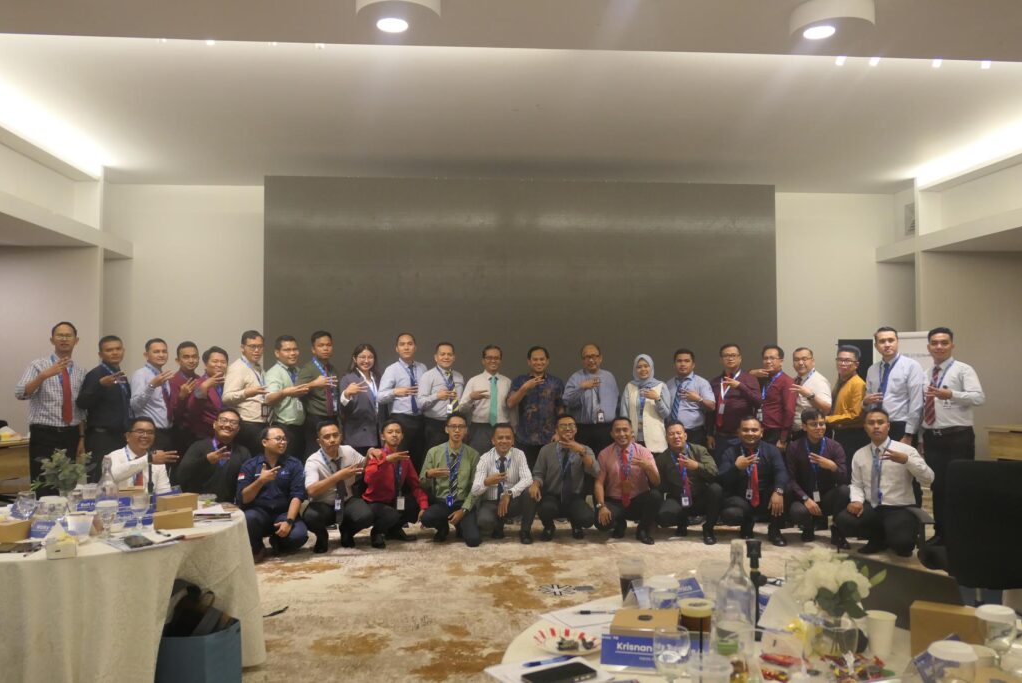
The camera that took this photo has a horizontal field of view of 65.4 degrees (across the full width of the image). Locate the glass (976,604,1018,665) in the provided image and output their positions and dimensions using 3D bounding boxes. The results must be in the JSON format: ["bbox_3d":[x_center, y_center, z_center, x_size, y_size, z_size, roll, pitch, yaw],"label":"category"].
[{"bbox_3d":[1.138,0.697,1.855,0.092,0.155,0.092,0,-2,0],"label":"glass"}]

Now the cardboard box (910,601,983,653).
[{"bbox_3d":[1.080,0.720,1.965,0.158,0.120,0.070,-1,-2,32],"label":"cardboard box"}]

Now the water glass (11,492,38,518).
[{"bbox_3d":[-2.076,0.717,3.420,0.080,0.155,0.080,0,-2,0],"label":"water glass"}]

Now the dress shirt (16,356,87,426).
[{"bbox_3d":[-3.396,0.370,5.900,0.520,0.530,0.330,1,-2,-44],"label":"dress shirt"}]

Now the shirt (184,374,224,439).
[{"bbox_3d":[-2.608,0.546,6.800,0.300,0.530,0.410,-2,-3,44],"label":"shirt"}]

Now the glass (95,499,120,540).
[{"bbox_3d":[-1.724,0.758,3.405,0.094,0.155,0.094,0,-2,0],"label":"glass"}]

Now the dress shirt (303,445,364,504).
[{"bbox_3d":[-1.440,1.093,6.500,0.450,0.450,0.340,1,-2,-33],"label":"dress shirt"}]

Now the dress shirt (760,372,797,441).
[{"bbox_3d":[2.443,0.589,7.330,0.320,0.610,0.460,1,-2,-32],"label":"dress shirt"}]

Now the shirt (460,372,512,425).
[{"bbox_3d":[-0.217,0.526,7.350,0.450,0.490,0.310,0,-2,-20],"label":"shirt"}]

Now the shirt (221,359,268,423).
[{"bbox_3d":[-2.183,0.403,6.550,0.370,0.540,0.470,-1,-2,30],"label":"shirt"}]

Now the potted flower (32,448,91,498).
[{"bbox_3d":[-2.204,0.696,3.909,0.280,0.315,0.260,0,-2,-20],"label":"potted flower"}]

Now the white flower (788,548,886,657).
[{"bbox_3d":[0.758,0.604,1.850,0.225,0.250,0.210,0,-2,0],"label":"white flower"}]

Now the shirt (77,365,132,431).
[{"bbox_3d":[-3.258,0.442,6.400,0.370,0.550,0.500,-2,-3,42],"label":"shirt"}]

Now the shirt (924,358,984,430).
[{"bbox_3d":[3.575,0.413,6.450,0.380,0.570,0.540,1,-2,-38],"label":"shirt"}]

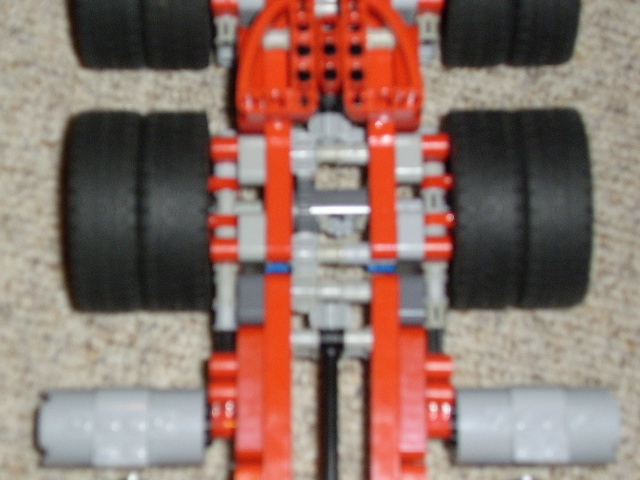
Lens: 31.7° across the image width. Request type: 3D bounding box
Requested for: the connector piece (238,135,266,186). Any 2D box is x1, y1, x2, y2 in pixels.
[{"bbox_3d":[-0.021,-0.024,0.347,0.008,0.008,0.016,0,80,0],"label":"connector piece"}]

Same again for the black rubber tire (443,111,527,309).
[{"bbox_3d":[0.049,-0.009,0.357,0.020,0.062,0.062,0,80,0],"label":"black rubber tire"}]

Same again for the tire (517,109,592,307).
[{"bbox_3d":[0.069,-0.010,0.357,0.020,0.062,0.062,0,80,0],"label":"tire"}]

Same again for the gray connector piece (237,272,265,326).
[{"bbox_3d":[-0.021,0.018,0.339,0.008,0.008,0.016,0,80,0],"label":"gray connector piece"}]

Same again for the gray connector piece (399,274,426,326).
[{"bbox_3d":[0.028,0.018,0.339,0.008,0.008,0.016,0,80,0],"label":"gray connector piece"}]

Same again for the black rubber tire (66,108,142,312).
[{"bbox_3d":[-0.064,-0.009,0.357,0.020,0.062,0.062,0,80,0],"label":"black rubber tire"}]

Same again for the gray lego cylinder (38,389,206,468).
[{"bbox_3d":[-0.057,0.056,0.339,0.048,0.024,0.024,0,80,0],"label":"gray lego cylinder"}]

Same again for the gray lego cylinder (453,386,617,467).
[{"bbox_3d":[0.063,0.056,0.339,0.048,0.024,0.024,0,80,0],"label":"gray lego cylinder"}]

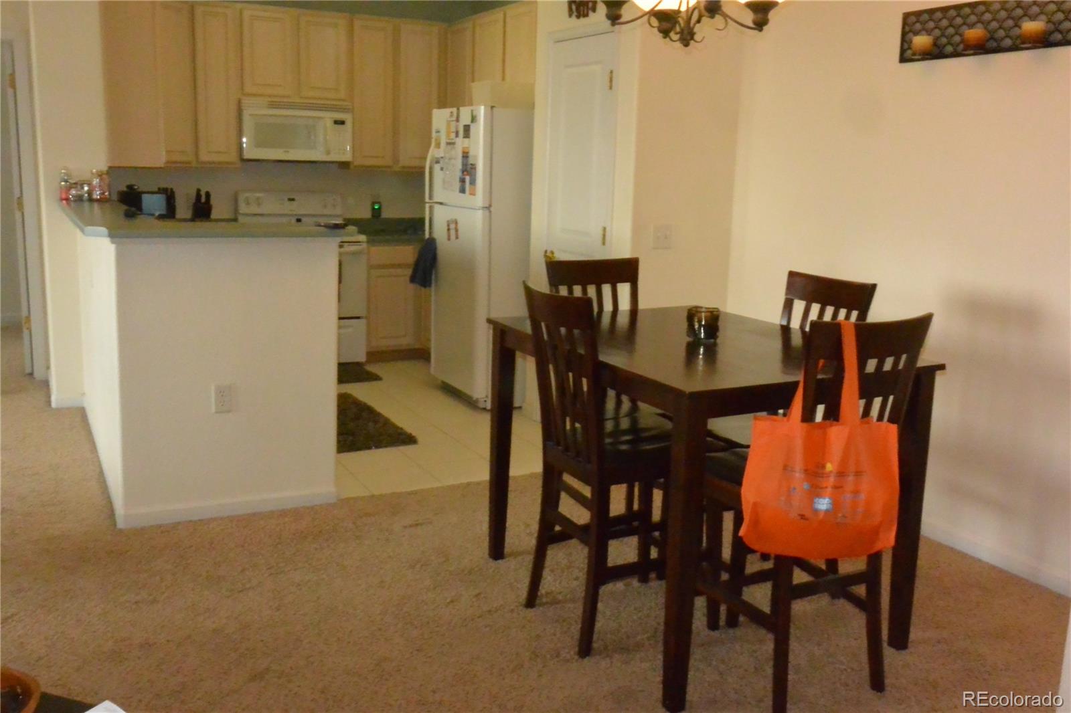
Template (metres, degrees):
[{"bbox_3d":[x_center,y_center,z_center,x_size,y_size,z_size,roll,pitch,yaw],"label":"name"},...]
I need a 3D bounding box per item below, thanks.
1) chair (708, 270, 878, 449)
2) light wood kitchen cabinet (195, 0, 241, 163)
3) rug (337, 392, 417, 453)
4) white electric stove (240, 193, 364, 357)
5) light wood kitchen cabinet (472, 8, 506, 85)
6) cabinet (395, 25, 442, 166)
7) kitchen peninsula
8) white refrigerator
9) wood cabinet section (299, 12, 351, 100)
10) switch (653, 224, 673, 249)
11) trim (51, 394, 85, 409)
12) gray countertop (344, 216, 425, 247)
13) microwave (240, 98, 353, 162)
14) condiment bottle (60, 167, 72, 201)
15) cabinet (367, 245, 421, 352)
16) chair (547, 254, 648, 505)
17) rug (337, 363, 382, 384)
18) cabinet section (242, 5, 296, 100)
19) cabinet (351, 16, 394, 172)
[{"bbox_3d":[0.767,0.281,3.335,0.542,1.086,0.456,-4,12,-27],"label":"chair"},{"bbox_3d":[-2.133,-1.801,6.534,0.285,1.013,0.327,-4,12,-27],"label":"light wood kitchen cabinet"},{"bbox_3d":[-1.180,0.351,5.377,0.705,0.020,1.170,-4,12,-27],"label":"rug"},{"bbox_3d":[-1.644,-0.535,6.881,0.756,1.180,0.650,-4,12,-27],"label":"white electric stove"},{"bbox_3d":[-0.173,-1.986,6.548,0.318,0.525,0.495,-4,12,-27],"label":"light wood kitchen cabinet"},{"bbox_3d":[-0.899,-1.887,7.167,0.355,1.013,0.327,-4,12,-27],"label":"cabinet"},{"bbox_3d":[-1.652,-0.115,4.769,1.033,1.165,2.124,-4,12,-27],"label":"kitchen peninsula"},{"bbox_3d":[-0.159,-0.602,5.968,0.805,1.725,0.745,-4,12,-27],"label":"white refrigerator"},{"bbox_3d":[-1.524,-2.098,6.918,0.378,0.595,0.320,-4,12,-27],"label":"wood cabinet section"},{"bbox_3d":[0.618,-0.575,4.718,0.118,0.117,0.012,-4,12,-27],"label":"switch"},{"bbox_3d":[-2.645,0.255,5.553,0.171,0.077,0.015,-4,12,-27],"label":"trim"},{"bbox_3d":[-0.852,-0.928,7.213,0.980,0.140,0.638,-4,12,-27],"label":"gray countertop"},{"bbox_3d":[-1.689,-1.553,6.799,0.754,0.395,0.395,-4,12,-27],"label":"microwave"},{"bbox_3d":[-2.534,-0.928,5.284,0.052,0.173,0.052,-4,12,-27],"label":"condiment bottle"},{"bbox_3d":[-1.130,-0.476,7.168,0.390,0.757,0.603,-4,12,-27],"label":"cabinet"},{"bbox_3d":[0.304,0.190,3.684,0.425,1.060,0.500,-4,12,-27],"label":"chair"},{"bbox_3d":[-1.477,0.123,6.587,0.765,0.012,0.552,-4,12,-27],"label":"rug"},{"bbox_3d":[-1.862,-2.076,6.745,0.382,0.595,0.320,-4,12,-27],"label":"cabinet section"},{"bbox_3d":[-1.213,-1.869,7.029,0.315,1.023,0.320,-4,12,-27],"label":"cabinet"}]

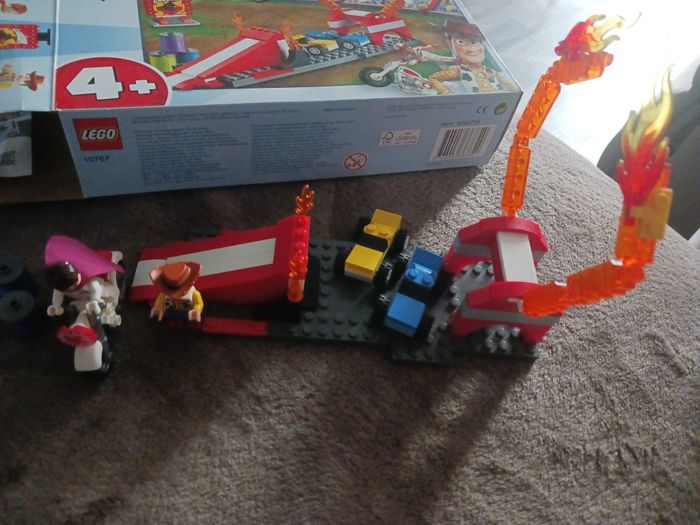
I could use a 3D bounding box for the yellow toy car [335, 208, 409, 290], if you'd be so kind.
[{"bbox_3d":[0.013,-0.009,0.311,0.029,0.018,0.049,23,47,5],"label":"yellow toy car"}]

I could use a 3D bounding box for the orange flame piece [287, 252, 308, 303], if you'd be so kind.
[{"bbox_3d":[-0.024,0.008,0.257,0.009,0.042,0.008,6,54,-7],"label":"orange flame piece"}]

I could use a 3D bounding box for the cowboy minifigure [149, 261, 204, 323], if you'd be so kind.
[{"bbox_3d":[-0.080,0.016,0.253,0.023,0.045,0.021,1,54,-11],"label":"cowboy minifigure"}]

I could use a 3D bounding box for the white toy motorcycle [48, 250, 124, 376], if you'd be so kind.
[{"bbox_3d":[-0.118,0.020,0.250,0.027,0.043,0.059,2,54,-10],"label":"white toy motorcycle"}]

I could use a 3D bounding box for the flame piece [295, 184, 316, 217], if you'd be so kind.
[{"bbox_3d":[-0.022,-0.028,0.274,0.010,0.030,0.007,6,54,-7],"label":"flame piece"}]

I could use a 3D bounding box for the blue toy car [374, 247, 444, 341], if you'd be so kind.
[{"bbox_3d":[0.034,0.015,0.292,0.029,0.018,0.049,23,53,6],"label":"blue toy car"}]

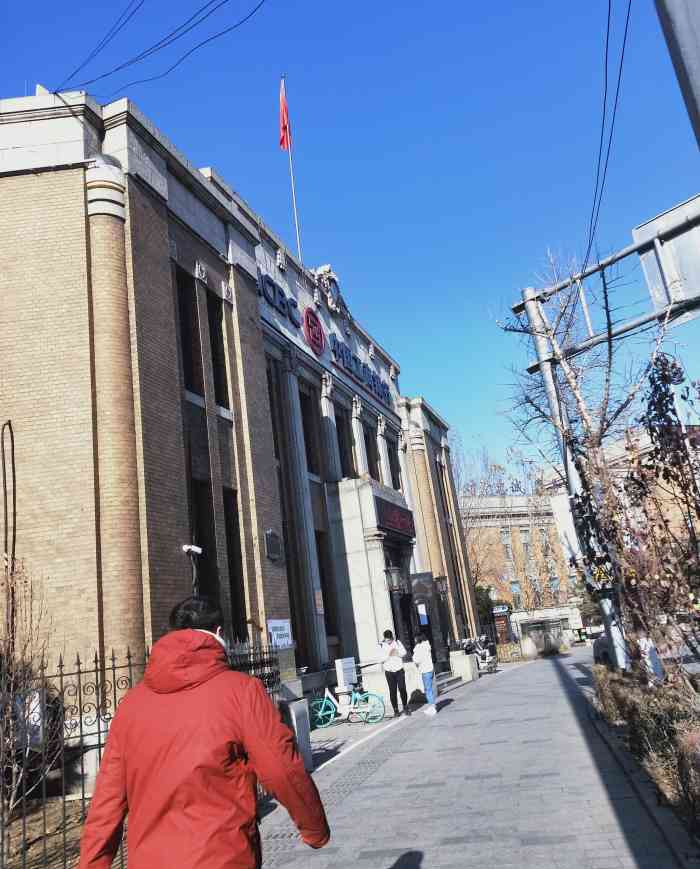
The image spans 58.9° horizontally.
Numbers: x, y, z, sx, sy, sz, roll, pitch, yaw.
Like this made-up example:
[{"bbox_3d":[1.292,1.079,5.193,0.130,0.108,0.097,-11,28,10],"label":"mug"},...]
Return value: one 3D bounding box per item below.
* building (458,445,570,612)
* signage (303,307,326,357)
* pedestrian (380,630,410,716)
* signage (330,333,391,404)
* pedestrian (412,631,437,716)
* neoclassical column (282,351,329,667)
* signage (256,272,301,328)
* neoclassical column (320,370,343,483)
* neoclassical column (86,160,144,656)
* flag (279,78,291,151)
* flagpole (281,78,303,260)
[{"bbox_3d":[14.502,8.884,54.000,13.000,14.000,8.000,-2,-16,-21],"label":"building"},{"bbox_3d":[-0.937,-2.708,16.672,0.150,1.300,1.409,-13,-16,19],"label":"signage"},{"bbox_3d":[0.875,4.898,12.800,0.600,1.680,0.420,-4,-16,-14],"label":"pedestrian"},{"bbox_3d":[0.471,-2.045,20.263,0.150,0.880,5.718,-13,-16,19],"label":"signage"},{"bbox_3d":[1.517,4.937,12.871,0.420,1.630,0.450,-9,-15,3],"label":"pedestrian"},{"bbox_3d":[-1.060,1.481,14.473,0.450,7.422,0.450,-13,-16,19],"label":"neoclassical column"},{"bbox_3d":[-1.677,-3.143,14.842,0.150,0.820,2.203,-13,-16,19],"label":"signage"},{"bbox_3d":[-0.204,1.951,16.610,0.450,7.422,0.450,-13,-16,19],"label":"neoclassical column"},{"bbox_3d":[-3.441,-0.462,9.124,0.620,8.576,0.620,-13,-16,19],"label":"neoclassical column"},{"bbox_3d":[-2.194,-10.654,20.772,0.350,2.935,0.500,-12,-16,14],"label":"flag"},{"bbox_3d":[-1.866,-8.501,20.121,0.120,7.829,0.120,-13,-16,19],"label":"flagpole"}]

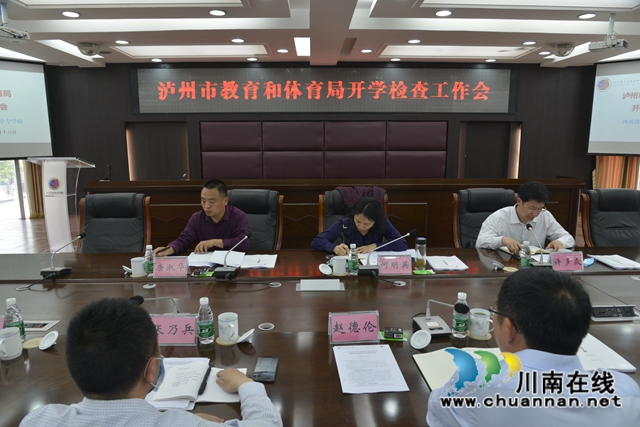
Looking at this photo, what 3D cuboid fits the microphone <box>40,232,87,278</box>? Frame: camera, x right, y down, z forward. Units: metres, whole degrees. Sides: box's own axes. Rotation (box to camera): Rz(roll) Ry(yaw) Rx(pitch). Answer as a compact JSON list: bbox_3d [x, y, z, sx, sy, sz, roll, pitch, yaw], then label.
[{"bbox_3d":[-1.527,0.252,2.603,0.125,0.185,0.389,1,10,4],"label":"microphone"}]

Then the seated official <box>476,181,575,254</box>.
[{"bbox_3d":[1.497,0.362,3.276,0.663,1.231,0.754,-1,10,-5],"label":"seated official"}]

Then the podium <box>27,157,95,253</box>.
[{"bbox_3d":[-3.367,-0.105,5.714,0.623,1.266,0.462,0,10,0],"label":"podium"}]

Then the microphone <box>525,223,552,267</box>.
[{"bbox_3d":[1.430,0.204,2.834,0.130,0.230,0.300,0,9,-3],"label":"microphone"}]

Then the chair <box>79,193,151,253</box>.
[{"bbox_3d":[-1.701,0.431,3.325,0.630,1.130,0.680,0,9,-2],"label":"chair"}]

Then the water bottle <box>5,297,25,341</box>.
[{"bbox_3d":[-1.190,0.419,1.659,0.060,0.178,0.060,0,10,0],"label":"water bottle"}]

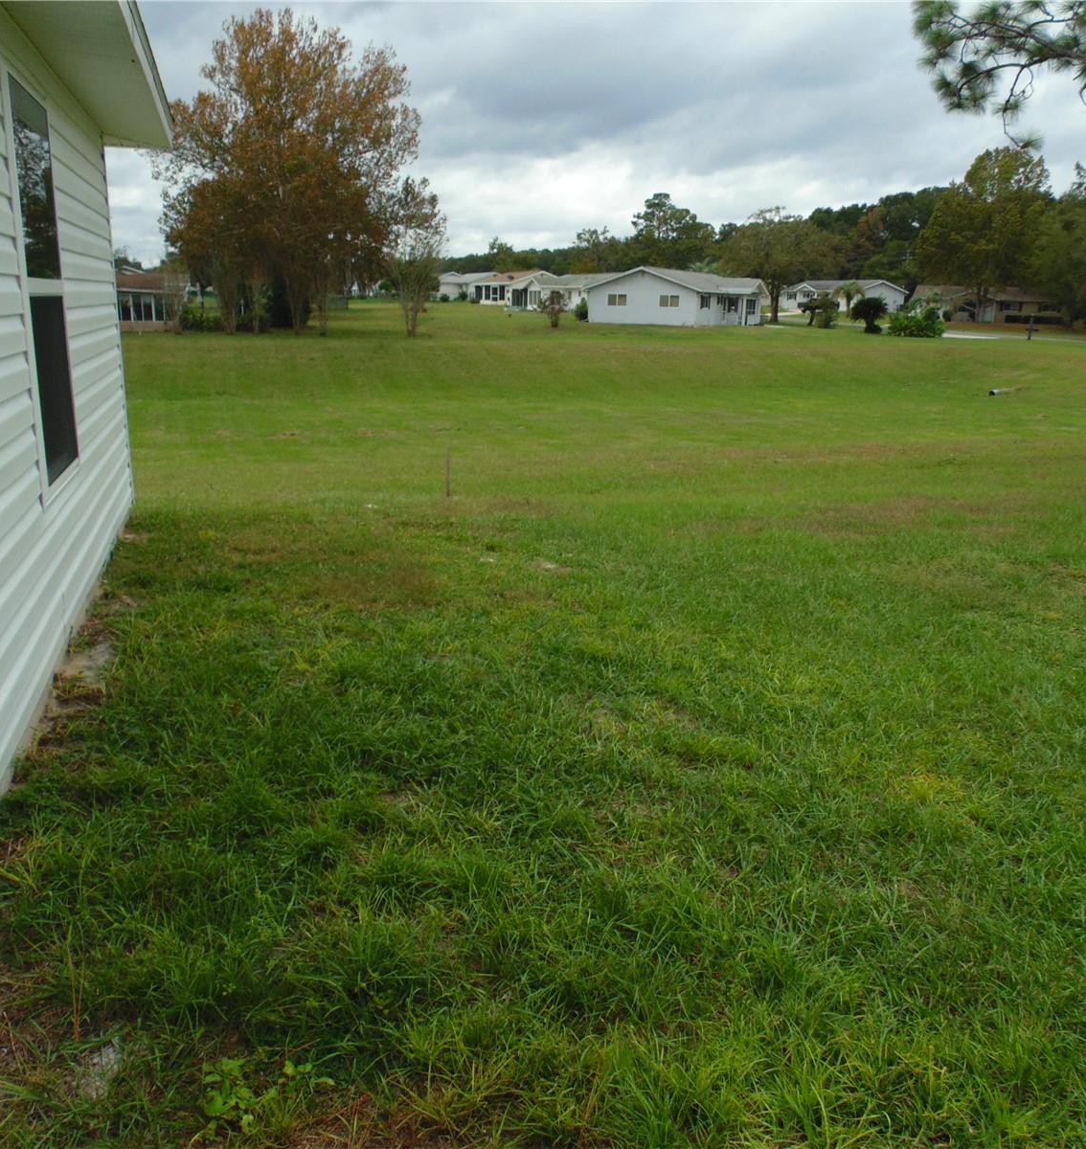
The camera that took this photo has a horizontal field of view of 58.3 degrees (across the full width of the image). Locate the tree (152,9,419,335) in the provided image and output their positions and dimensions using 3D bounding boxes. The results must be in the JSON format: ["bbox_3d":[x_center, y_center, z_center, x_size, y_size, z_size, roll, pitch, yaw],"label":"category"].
[{"bbox_3d":[-15.408,-23.762,58.344,15.987,18.119,15.987,1,15,0],"label":"tree"}]

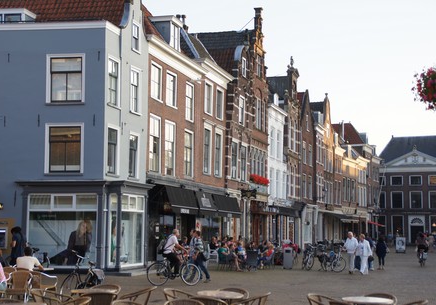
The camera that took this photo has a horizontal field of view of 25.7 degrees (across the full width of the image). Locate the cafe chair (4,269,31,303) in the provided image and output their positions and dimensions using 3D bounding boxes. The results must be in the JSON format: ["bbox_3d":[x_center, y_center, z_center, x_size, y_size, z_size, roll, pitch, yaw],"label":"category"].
[{"bbox_3d":[-4.108,2.870,19.700,0.560,0.780,0.580,-1,-5,18],"label":"cafe chair"}]

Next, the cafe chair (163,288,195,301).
[{"bbox_3d":[-0.469,2.367,13.800,0.580,0.780,0.560,-1,-5,13],"label":"cafe chair"}]

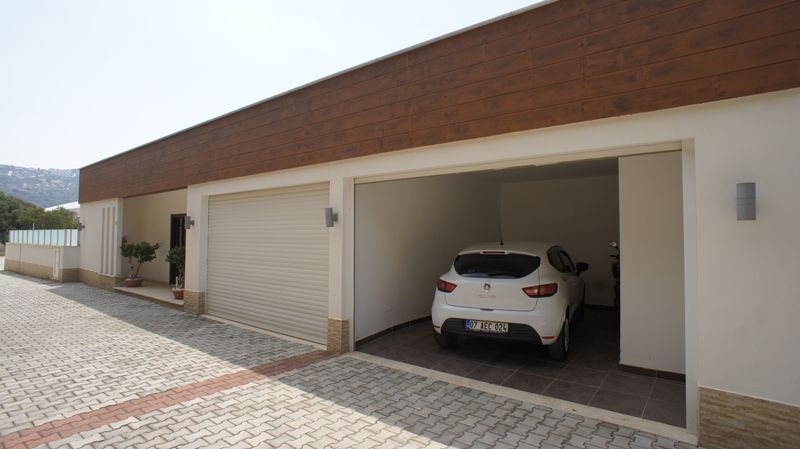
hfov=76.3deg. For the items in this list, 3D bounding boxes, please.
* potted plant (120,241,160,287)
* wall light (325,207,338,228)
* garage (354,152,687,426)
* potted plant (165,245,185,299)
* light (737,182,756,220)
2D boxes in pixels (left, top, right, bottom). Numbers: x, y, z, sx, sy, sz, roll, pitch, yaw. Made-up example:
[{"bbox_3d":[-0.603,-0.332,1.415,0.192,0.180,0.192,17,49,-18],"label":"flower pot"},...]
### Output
[{"bbox_3d":[-7.100,1.080,13.900,0.850,1.200,0.920,1,-2,-45],"label":"potted plant"},{"bbox_3d":[-0.892,-0.092,6.660,0.180,0.260,0.115,1,-2,-45],"label":"wall light"},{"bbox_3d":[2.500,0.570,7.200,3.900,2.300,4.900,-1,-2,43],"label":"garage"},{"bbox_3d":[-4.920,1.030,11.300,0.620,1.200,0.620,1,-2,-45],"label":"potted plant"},{"bbox_3d":[2.345,-0.155,3.435,0.175,0.255,0.115,1,-2,-45],"label":"light"}]

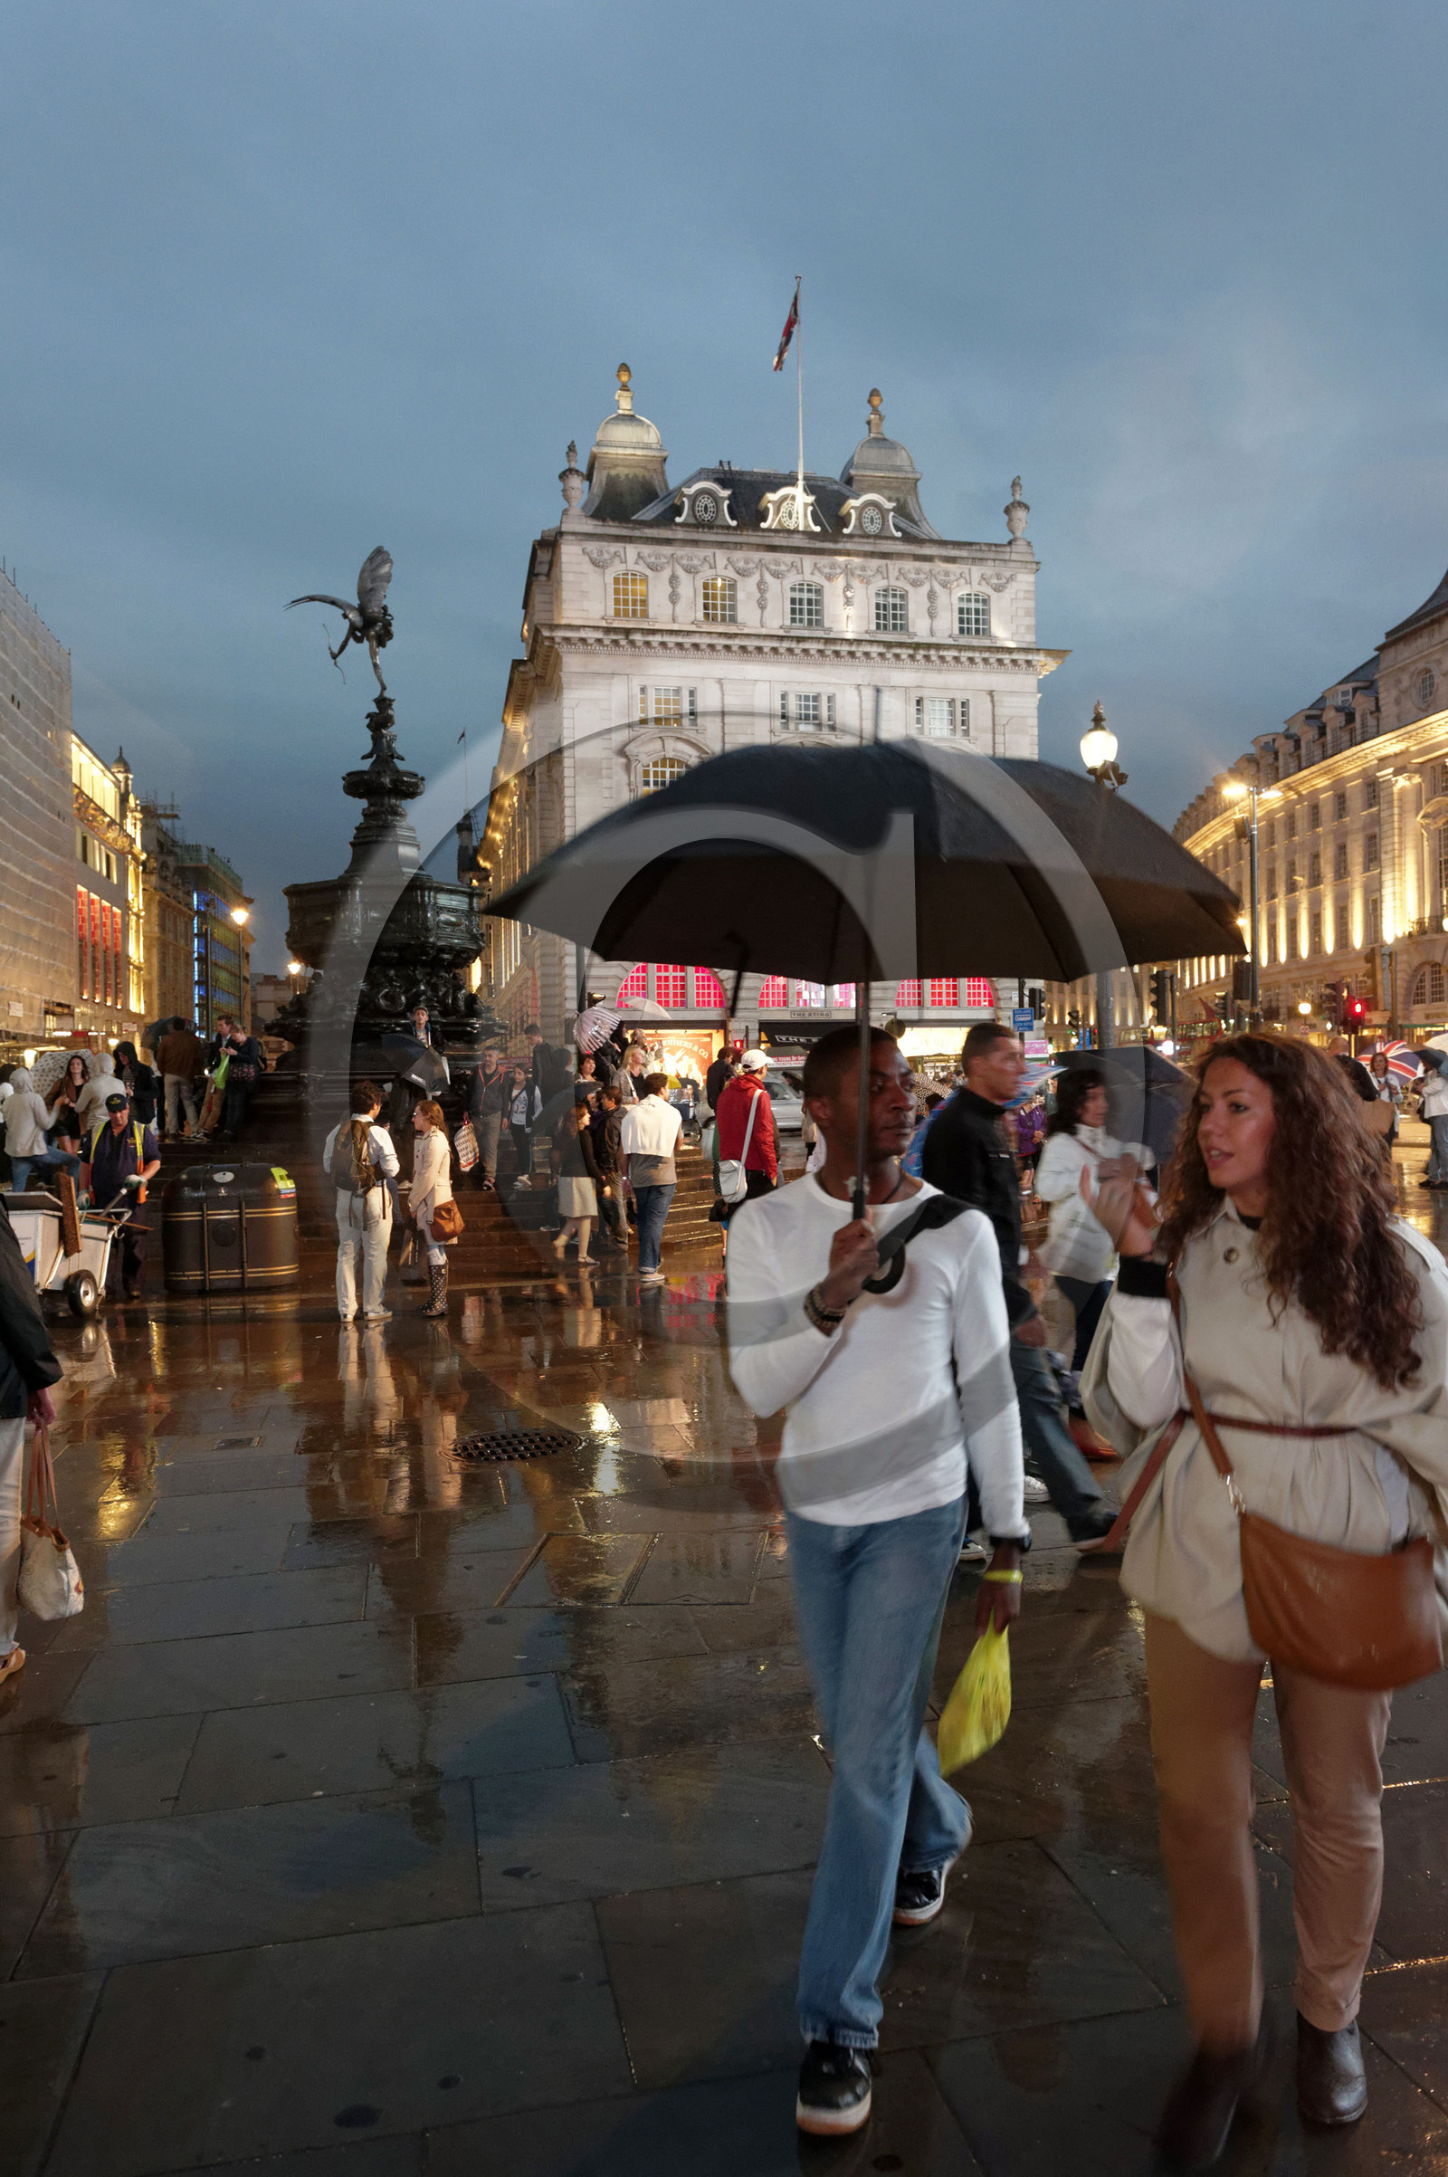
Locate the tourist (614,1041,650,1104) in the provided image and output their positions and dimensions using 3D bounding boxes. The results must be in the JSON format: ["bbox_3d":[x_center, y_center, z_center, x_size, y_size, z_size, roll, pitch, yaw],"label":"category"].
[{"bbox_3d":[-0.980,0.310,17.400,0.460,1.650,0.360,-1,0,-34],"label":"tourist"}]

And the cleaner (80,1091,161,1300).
[{"bbox_3d":[-5.079,0.907,13.200,0.660,1.720,0.470,-1,0,-7],"label":"cleaner"}]

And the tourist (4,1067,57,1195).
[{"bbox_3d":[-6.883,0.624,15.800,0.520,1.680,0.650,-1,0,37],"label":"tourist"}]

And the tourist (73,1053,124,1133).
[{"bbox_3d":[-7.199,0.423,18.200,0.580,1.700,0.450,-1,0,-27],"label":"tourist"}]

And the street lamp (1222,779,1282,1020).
[{"bbox_3d":[13.856,-3.415,41.000,1.600,9.100,0.400,-1,0,6],"label":"street lamp"}]

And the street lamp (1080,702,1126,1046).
[{"bbox_3d":[7.150,-3.150,30.000,0.800,8.400,0.800,-1,0,0],"label":"street lamp"}]

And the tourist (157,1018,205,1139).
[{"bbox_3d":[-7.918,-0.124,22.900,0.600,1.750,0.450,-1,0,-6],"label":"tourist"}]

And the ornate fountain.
[{"bbox_3d":[-4.768,-3.665,22.200,3.200,7.800,3.200,-1,0,-18],"label":"ornate fountain"}]

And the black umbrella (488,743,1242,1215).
[{"bbox_3d":[0.225,-0.166,2.490,1.200,0.890,1.180,2,-3,0],"label":"black umbrella"}]

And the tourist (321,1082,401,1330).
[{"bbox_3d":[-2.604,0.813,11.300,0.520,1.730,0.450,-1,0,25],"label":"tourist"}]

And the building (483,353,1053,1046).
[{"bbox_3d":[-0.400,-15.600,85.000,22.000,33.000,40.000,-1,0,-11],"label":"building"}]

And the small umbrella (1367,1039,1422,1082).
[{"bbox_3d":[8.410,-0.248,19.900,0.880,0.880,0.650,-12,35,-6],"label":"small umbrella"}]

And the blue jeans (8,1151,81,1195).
[{"bbox_3d":[-6.848,0.983,15.800,0.450,0.930,0.650,-1,0,41],"label":"blue jeans"}]

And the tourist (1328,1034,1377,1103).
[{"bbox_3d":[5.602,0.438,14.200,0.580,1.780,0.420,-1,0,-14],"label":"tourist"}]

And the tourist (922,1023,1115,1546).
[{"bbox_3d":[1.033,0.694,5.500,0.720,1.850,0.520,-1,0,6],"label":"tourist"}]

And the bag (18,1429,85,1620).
[{"bbox_3d":[-1.948,1.263,4.550,0.130,0.520,0.270,-1,0,-38],"label":"bag"}]

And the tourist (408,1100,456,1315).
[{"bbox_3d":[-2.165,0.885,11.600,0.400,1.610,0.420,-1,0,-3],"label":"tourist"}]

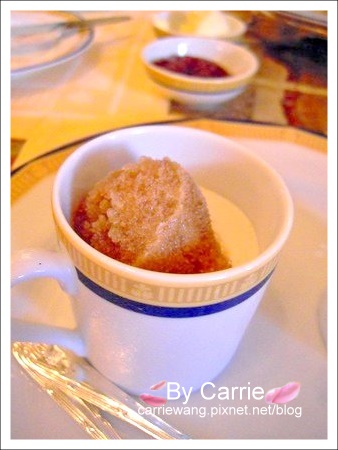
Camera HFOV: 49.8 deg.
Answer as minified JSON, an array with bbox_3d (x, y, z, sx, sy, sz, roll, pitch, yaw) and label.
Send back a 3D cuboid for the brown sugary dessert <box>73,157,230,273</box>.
[{"bbox_3d":[-0.004,-0.002,0.110,0.041,0.024,0.036,-6,45,-13],"label":"brown sugary dessert"}]

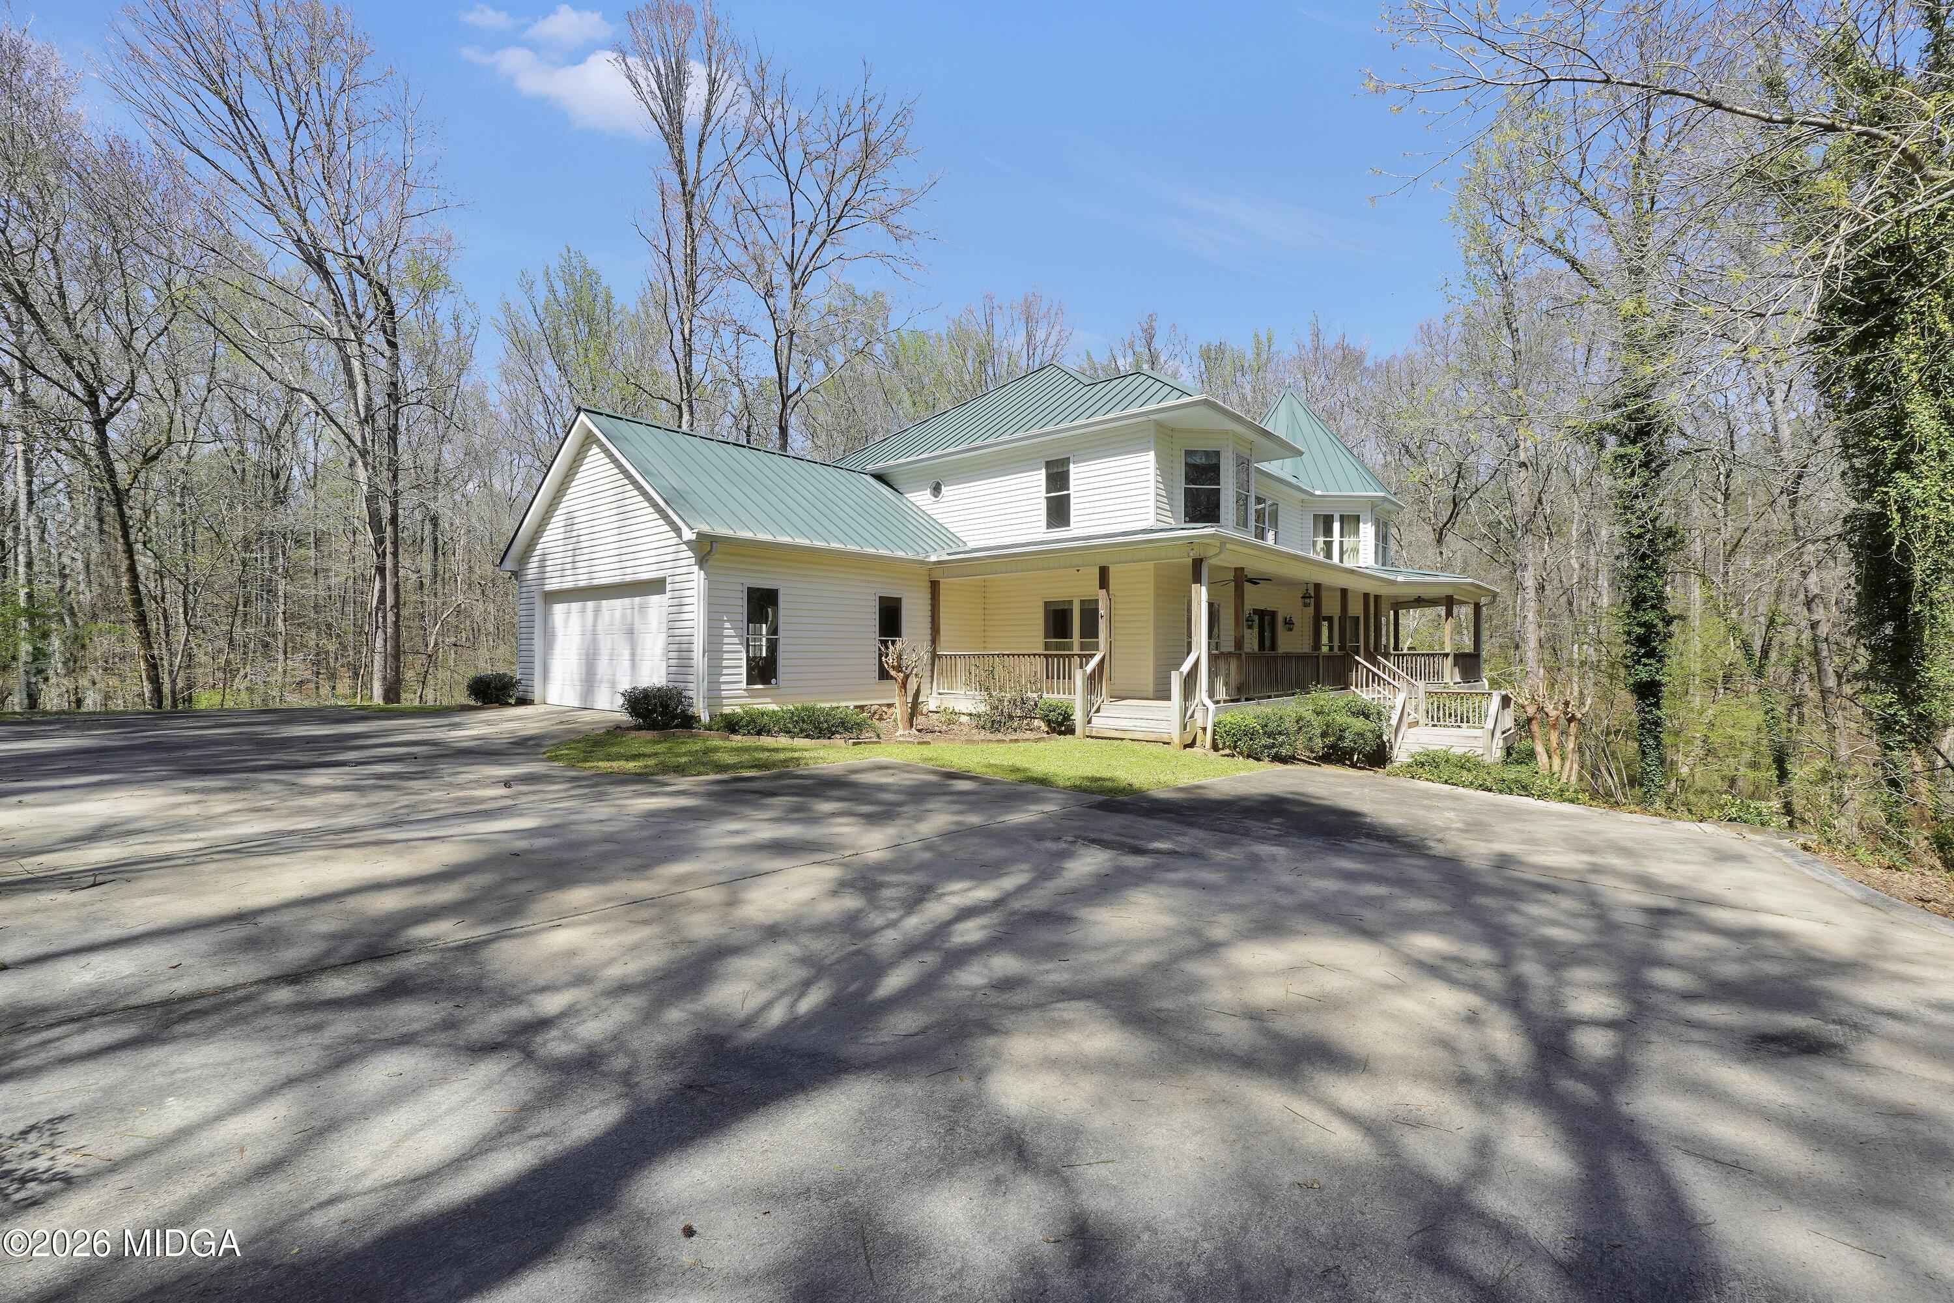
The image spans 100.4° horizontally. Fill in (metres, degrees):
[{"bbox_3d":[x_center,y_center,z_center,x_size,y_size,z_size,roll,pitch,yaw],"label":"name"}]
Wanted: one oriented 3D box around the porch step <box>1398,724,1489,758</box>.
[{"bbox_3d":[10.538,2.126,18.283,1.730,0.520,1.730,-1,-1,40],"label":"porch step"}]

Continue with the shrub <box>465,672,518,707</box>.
[{"bbox_3d":[-10.464,0.802,17.600,1.150,0.760,1.100,-1,-1,40],"label":"shrub"}]

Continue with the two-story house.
[{"bbox_3d":[3.639,-3.594,22.876,16.230,10.640,25.910,-1,-1,40],"label":"two-story house"}]

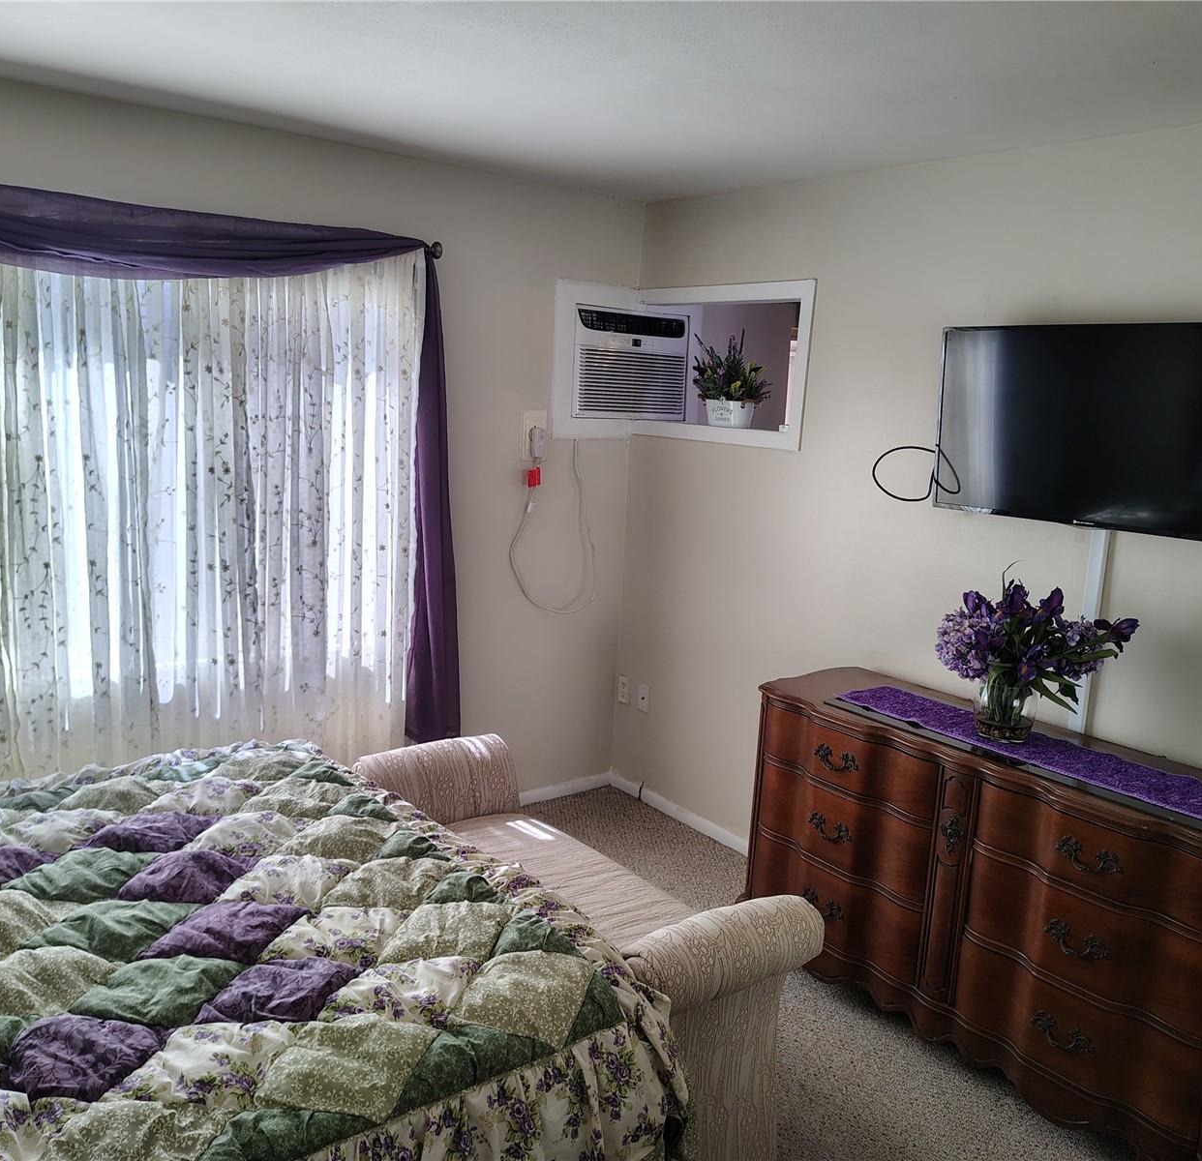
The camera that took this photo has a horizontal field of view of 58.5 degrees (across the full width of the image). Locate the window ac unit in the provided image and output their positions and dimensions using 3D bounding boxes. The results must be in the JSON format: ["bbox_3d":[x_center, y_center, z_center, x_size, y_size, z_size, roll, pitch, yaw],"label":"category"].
[{"bbox_3d":[0.003,-0.909,4.521,0.595,0.435,0.450,-5,13,-38],"label":"window ac unit"}]

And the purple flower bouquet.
[{"bbox_3d":[1.127,0.201,2.816,0.380,0.450,0.460,-5,13,-38],"label":"purple flower bouquet"}]

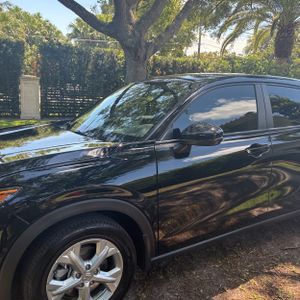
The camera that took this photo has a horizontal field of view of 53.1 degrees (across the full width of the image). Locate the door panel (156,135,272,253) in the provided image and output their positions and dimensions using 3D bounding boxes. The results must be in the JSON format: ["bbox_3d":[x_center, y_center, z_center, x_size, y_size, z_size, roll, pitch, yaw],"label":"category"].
[{"bbox_3d":[0.515,0.268,2.284,1.170,0.740,0.170,-4,10,-35],"label":"door panel"}]

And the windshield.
[{"bbox_3d":[-0.217,-0.381,2.671,0.870,0.170,1.380,-43,29,-23],"label":"windshield"}]

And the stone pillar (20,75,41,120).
[{"bbox_3d":[-5.298,-2.331,13.382,0.820,1.960,0.820,-1,9,-19],"label":"stone pillar"}]

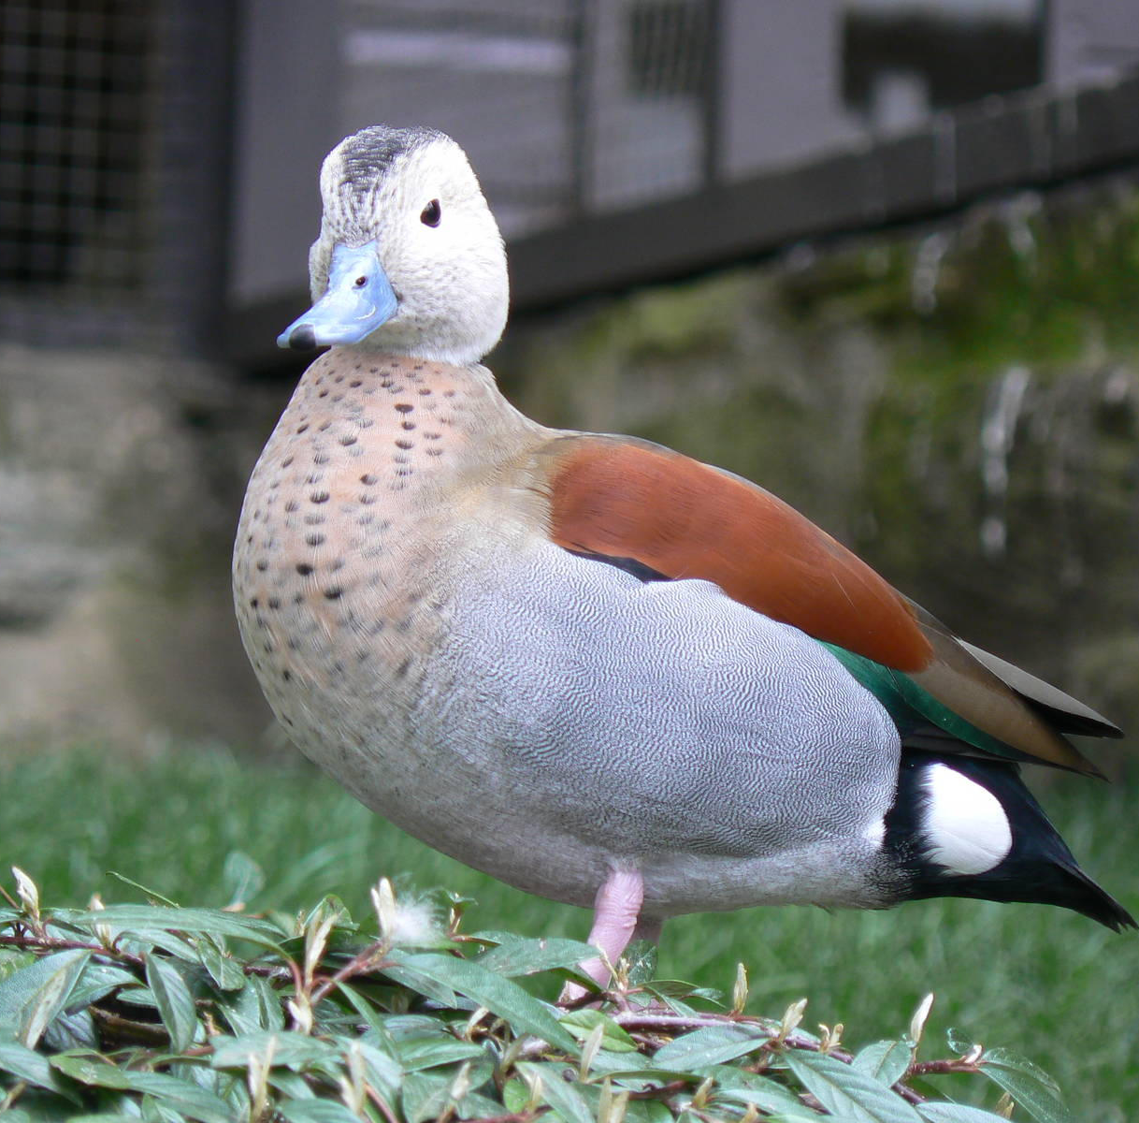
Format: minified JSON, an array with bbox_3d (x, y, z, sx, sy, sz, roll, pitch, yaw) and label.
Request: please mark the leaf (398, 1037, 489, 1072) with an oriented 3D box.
[{"bbox_3d":[-0.032,0.125,2.600,0.026,0.004,0.012,-8,39,23],"label":"leaf"}]

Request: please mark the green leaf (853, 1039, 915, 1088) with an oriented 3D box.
[{"bbox_3d":[0.072,0.117,2.380,0.013,0.004,0.018,16,53,15],"label":"green leaf"}]

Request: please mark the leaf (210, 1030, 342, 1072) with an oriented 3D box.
[{"bbox_3d":[-0.074,0.124,2.580,0.035,0.004,0.013,-4,41,-17],"label":"leaf"}]

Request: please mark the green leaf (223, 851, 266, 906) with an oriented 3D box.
[{"bbox_3d":[-0.079,0.077,2.470,0.011,0.015,0.004,-3,-24,-1],"label":"green leaf"}]

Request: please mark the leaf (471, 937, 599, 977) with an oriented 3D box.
[{"bbox_3d":[-0.008,0.093,2.400,0.030,0.006,0.013,6,32,3],"label":"leaf"}]

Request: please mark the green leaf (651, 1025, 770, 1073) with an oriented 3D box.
[{"bbox_3d":[0.036,0.126,2.630,0.032,0.004,0.013,-10,44,-18],"label":"green leaf"}]

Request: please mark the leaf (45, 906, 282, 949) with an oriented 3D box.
[{"bbox_3d":[-0.093,0.086,2.400,0.054,0.007,0.015,5,25,-3],"label":"leaf"}]

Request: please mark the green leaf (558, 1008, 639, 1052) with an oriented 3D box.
[{"bbox_3d":[0.007,0.109,2.380,0.021,0.004,0.012,20,42,18],"label":"green leaf"}]

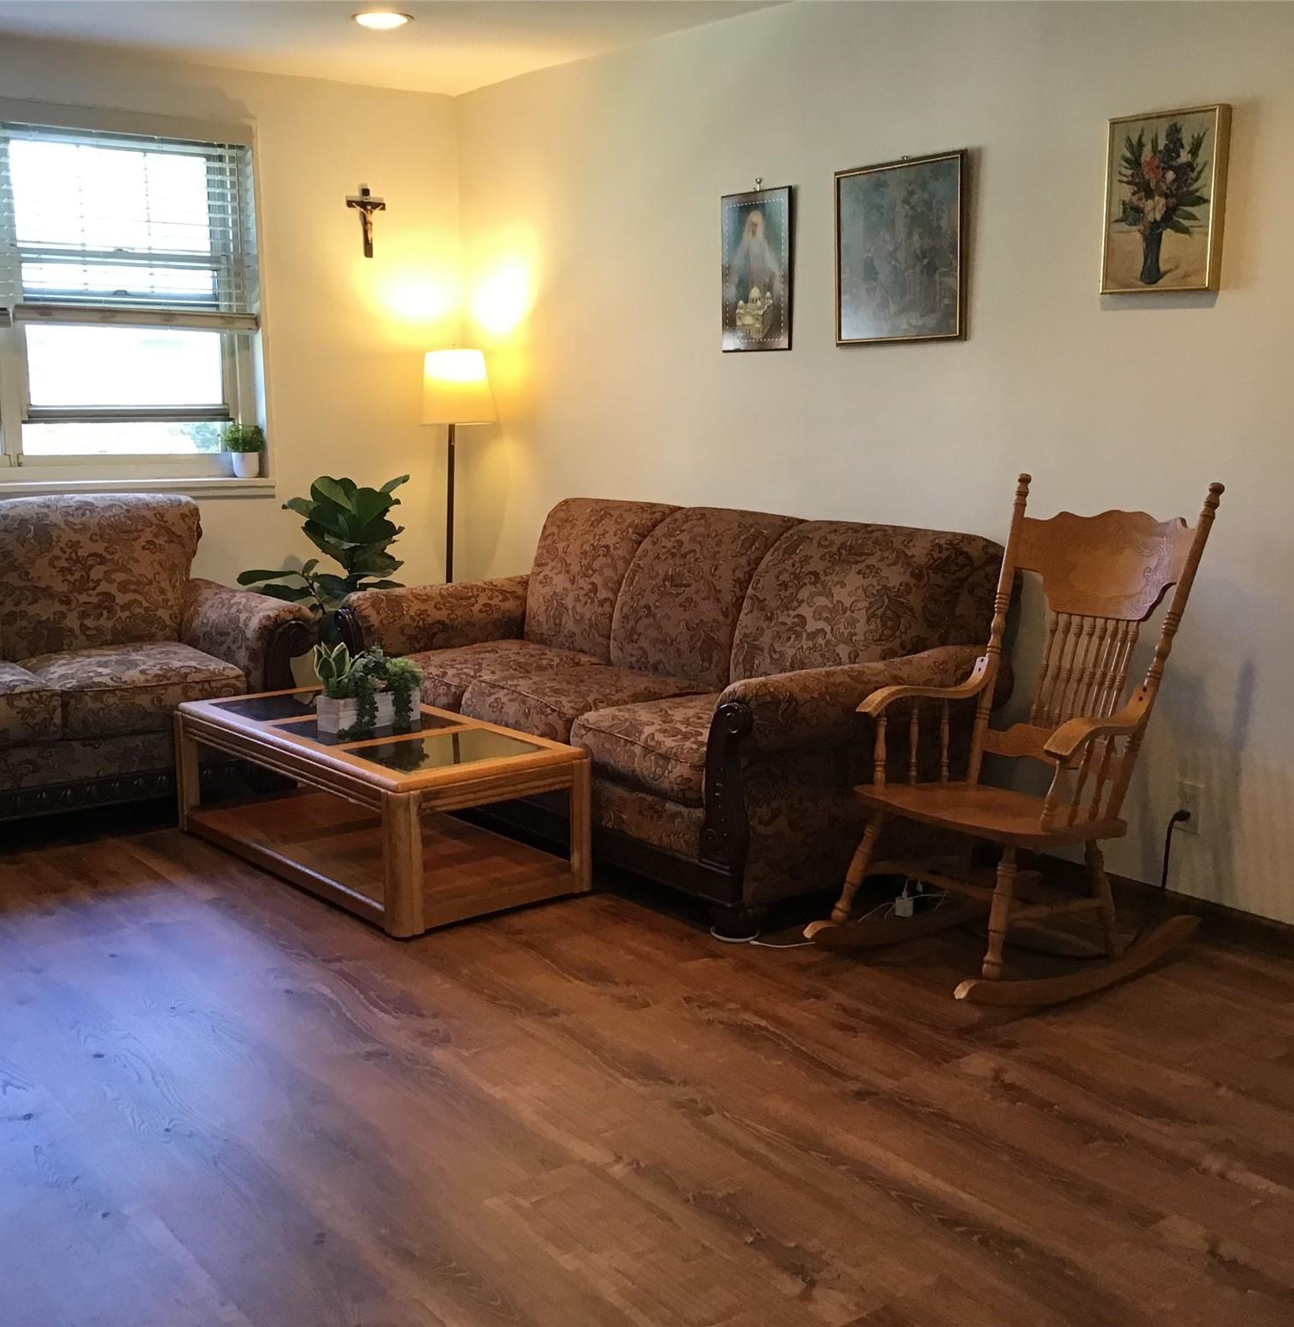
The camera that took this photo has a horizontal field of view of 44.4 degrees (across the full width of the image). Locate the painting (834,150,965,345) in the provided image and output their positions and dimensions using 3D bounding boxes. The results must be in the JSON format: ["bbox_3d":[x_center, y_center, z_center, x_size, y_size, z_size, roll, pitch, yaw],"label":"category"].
[{"bbox_3d":[0.697,-1.125,4.361,0.030,0.481,0.476,-7,12,-36],"label":"painting"}]

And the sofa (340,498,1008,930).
[{"bbox_3d":[-0.061,0.013,4.813,0.890,0.945,2.190,-7,12,-36],"label":"sofa"}]

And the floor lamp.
[{"bbox_3d":[-0.716,-0.460,6.059,0.285,1.460,0.285,-7,12,-36],"label":"floor lamp"}]

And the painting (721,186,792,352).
[{"bbox_3d":[0.339,-1.195,4.843,0.022,0.473,0.316,-7,12,-36],"label":"painting"}]

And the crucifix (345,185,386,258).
[{"bbox_3d":[-1.054,-1.666,5.996,0.165,0.256,0.030,-7,12,-36],"label":"crucifix"}]

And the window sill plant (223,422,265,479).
[{"bbox_3d":[-1.501,-0.799,5.902,0.150,0.210,0.150,-7,12,-36],"label":"window sill plant"}]

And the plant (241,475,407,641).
[{"bbox_3d":[-1.144,-0.174,5.746,0.530,1.000,0.530,-7,12,-36],"label":"plant"}]

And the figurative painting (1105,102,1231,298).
[{"bbox_3d":[1.199,-1.067,3.677,0.042,0.399,0.297,-7,12,-36],"label":"figurative painting"}]

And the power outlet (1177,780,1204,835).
[{"bbox_3d":[1.300,0.349,3.805,0.012,0.117,0.071,-7,12,-36],"label":"power outlet"}]

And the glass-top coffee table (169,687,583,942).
[{"bbox_3d":[-0.770,0.364,4.442,0.600,0.376,1.250,-8,12,-39],"label":"glass-top coffee table"}]

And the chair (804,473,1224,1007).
[{"bbox_3d":[0.797,0.148,3.549,0.770,1.100,0.570,-7,12,-36],"label":"chair"}]

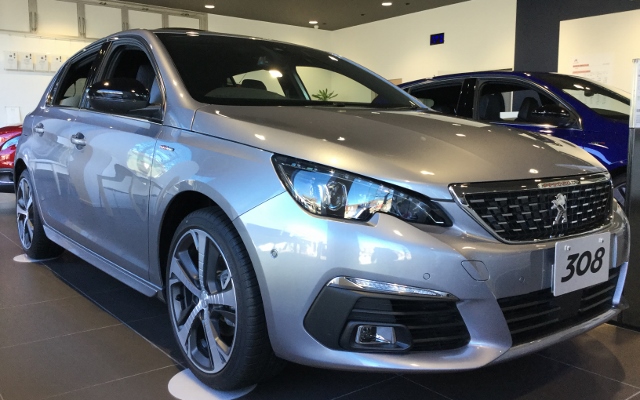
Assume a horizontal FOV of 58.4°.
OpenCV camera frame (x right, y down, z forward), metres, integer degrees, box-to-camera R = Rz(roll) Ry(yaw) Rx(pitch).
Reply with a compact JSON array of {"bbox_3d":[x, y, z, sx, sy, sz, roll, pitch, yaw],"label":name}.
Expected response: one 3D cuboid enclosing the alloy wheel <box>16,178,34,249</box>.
[{"bbox_3d":[-1.969,0.095,3.994,0.180,0.485,0.485,-5,8,-38],"label":"alloy wheel"}]

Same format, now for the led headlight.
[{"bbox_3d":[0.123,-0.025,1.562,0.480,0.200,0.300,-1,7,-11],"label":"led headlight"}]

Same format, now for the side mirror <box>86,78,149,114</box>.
[{"bbox_3d":[-0.773,-0.415,2.256,0.250,0.150,0.170,-5,8,-38],"label":"side mirror"}]

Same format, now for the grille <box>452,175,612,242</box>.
[{"bbox_3d":[0.746,0.021,1.844,0.940,0.220,0.150,-5,8,-38],"label":"grille"}]

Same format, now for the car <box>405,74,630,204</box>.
[{"bbox_3d":[2.008,-0.446,5.178,1.840,1.460,4.270,-4,8,-35],"label":"car"}]

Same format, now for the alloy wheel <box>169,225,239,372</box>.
[{"bbox_3d":[-0.338,0.329,1.956,0.180,0.485,0.485,-5,8,-38],"label":"alloy wheel"}]

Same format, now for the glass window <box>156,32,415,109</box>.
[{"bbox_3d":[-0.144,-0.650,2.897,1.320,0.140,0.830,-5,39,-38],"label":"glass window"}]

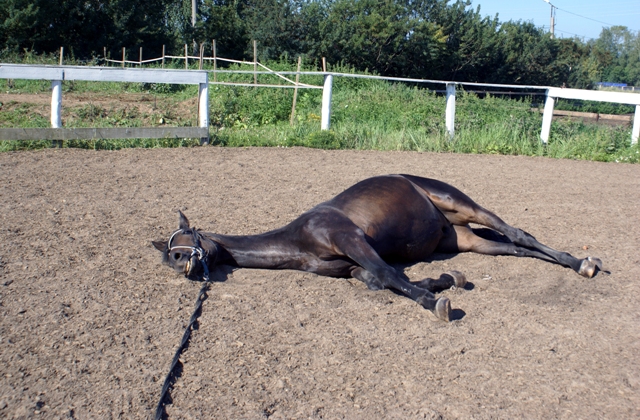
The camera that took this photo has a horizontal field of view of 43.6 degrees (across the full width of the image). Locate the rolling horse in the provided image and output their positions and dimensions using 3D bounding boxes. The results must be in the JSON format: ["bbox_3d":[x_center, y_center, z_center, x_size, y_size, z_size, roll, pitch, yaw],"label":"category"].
[{"bbox_3d":[0.363,0.110,5.528,2.600,0.650,2.120,-6,13,-36],"label":"rolling horse"}]

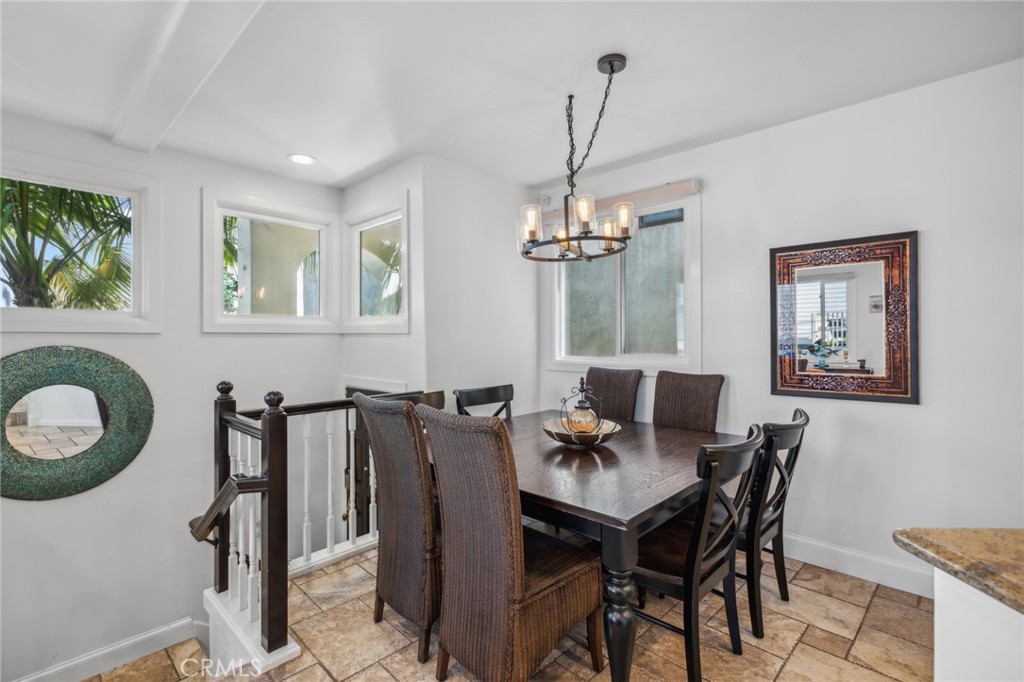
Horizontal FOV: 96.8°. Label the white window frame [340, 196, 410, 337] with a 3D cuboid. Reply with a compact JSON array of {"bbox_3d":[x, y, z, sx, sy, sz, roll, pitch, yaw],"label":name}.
[{"bbox_3d":[-1.173,-0.604,3.877,1.109,1.109,0.100,0,0,44],"label":"white window frame"}]

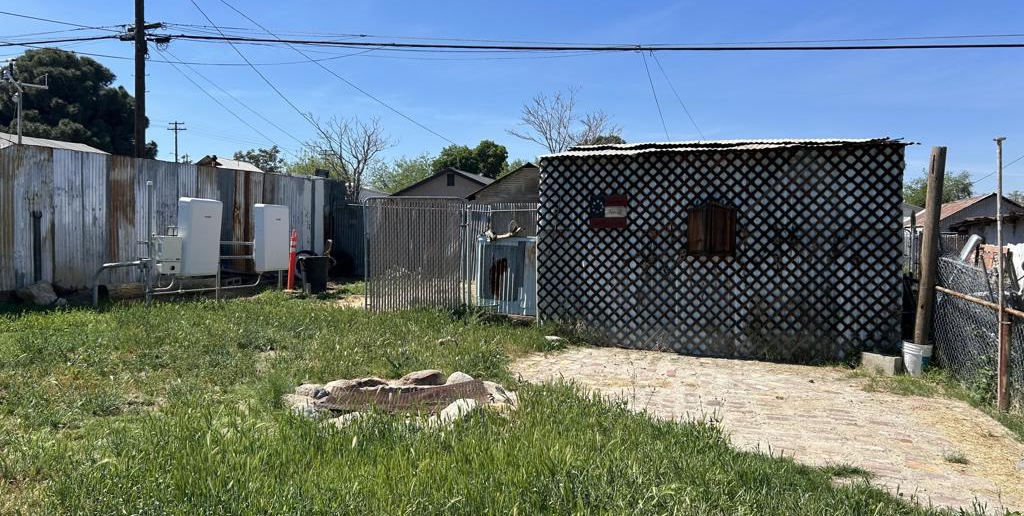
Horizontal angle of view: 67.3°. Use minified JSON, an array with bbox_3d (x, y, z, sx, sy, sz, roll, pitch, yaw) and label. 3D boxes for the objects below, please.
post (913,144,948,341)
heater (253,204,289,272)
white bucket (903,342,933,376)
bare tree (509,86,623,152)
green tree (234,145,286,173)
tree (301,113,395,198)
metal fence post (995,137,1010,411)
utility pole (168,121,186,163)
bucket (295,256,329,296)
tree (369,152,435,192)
[{"bbox_3d":[4.427,-0.033,8.160,0.150,2.327,0.150,5,1,19],"label":"post"},{"bbox_3d":[-4.183,-0.338,13.350,0.250,1.130,0.720,1,2,16],"label":"heater"},{"bbox_3d":[4.276,1.072,8.100,0.305,0.370,0.305,1,2,20],"label":"white bucket"},{"bbox_3d":[1.694,-2.523,25.082,3.706,6.105,3.088,0,2,4],"label":"bare tree"},{"bbox_3d":[-14.728,-3.360,45.089,3.511,6.565,3.394,0,2,-18],"label":"green tree"},{"bbox_3d":[-5.049,-2.025,24.066,2.808,4.908,2.496,0,2,-12],"label":"tree"},{"bbox_3d":[3.795,0.122,5.950,0.100,2.116,0.090,1,2,20],"label":"metal fence post"},{"bbox_3d":[-38.302,-8.379,88.195,2.200,14.484,0.350,0,2,-9],"label":"utility pole"},{"bbox_3d":[-3.458,0.294,13.500,0.530,0.700,0.530,0,2,0],"label":"bucket"},{"bbox_3d":[-6.046,-2.862,42.078,3.932,5.801,3.550,0,2,-8],"label":"tree"}]

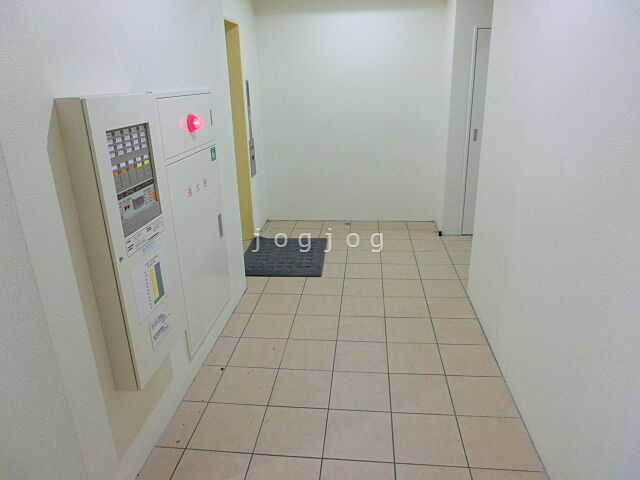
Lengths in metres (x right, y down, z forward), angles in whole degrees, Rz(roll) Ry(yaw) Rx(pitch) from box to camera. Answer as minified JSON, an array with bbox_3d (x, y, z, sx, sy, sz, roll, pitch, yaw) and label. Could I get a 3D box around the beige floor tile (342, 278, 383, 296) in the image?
[{"bbox_3d":[0.333,0.369,3.450,0.300,0.012,0.300,0,20,6],"label":"beige floor tile"}]

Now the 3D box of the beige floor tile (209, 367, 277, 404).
[{"bbox_3d":[-0.392,0.777,2.362,0.299,0.010,0.299,0,20,6],"label":"beige floor tile"}]

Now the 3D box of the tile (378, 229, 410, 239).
[{"bbox_3d":[0.751,-0.048,4.487,0.298,0.010,0.298,1,20,6],"label":"tile"}]

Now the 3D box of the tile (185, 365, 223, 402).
[{"bbox_3d":[-0.612,0.776,2.385,0.138,0.010,0.299,0,20,6],"label":"tile"}]

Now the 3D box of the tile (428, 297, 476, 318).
[{"bbox_3d":[0.909,0.478,3.101,0.300,0.012,0.300,0,20,6],"label":"tile"}]

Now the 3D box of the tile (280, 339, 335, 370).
[{"bbox_3d":[-0.061,0.676,2.622,0.300,0.010,0.300,1,20,6],"label":"tile"}]

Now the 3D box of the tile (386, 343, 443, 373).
[{"bbox_3d":[0.535,0.674,2.529,0.298,0.010,0.298,0,20,6],"label":"tile"}]

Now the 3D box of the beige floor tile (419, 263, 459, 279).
[{"bbox_3d":[0.965,0.270,3.642,0.299,0.010,0.299,0,20,6],"label":"beige floor tile"}]

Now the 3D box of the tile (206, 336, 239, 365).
[{"bbox_3d":[-0.576,0.665,2.647,0.132,0.010,0.297,0,20,6],"label":"tile"}]

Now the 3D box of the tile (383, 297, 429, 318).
[{"bbox_3d":[0.606,0.476,3.133,0.300,0.012,0.300,0,20,6],"label":"tile"}]

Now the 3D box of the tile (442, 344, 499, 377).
[{"bbox_3d":[0.830,0.675,2.495,0.291,0.010,0.297,0,20,6],"label":"tile"}]

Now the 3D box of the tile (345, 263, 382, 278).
[{"bbox_3d":[0.361,0.260,3.682,0.298,0.010,0.298,0,20,6],"label":"tile"}]

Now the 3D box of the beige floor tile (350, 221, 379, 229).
[{"bbox_3d":[0.484,-0.155,4.796,0.296,0.010,0.296,0,20,6],"label":"beige floor tile"}]

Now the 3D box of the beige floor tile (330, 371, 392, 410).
[{"bbox_3d":[0.209,0.785,2.310,0.300,0.012,0.300,0,20,6],"label":"beige floor tile"}]

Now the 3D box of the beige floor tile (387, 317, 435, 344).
[{"bbox_3d":[0.566,0.570,2.807,0.297,0.010,0.297,0,20,6],"label":"beige floor tile"}]

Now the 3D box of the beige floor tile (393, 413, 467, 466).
[{"bbox_3d":[0.473,0.879,1.964,0.296,0.010,0.296,0,20,6],"label":"beige floor tile"}]

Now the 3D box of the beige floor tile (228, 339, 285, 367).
[{"bbox_3d":[-0.361,0.674,2.644,0.299,0.010,0.299,0,20,6],"label":"beige floor tile"}]

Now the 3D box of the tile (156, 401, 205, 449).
[{"bbox_3d":[-0.640,0.872,2.087,0.135,0.010,0.297,0,20,6],"label":"tile"}]

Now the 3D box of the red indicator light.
[{"bbox_3d":[-0.635,-0.603,2.291,0.062,0.087,0.087,0,20,6],"label":"red indicator light"}]

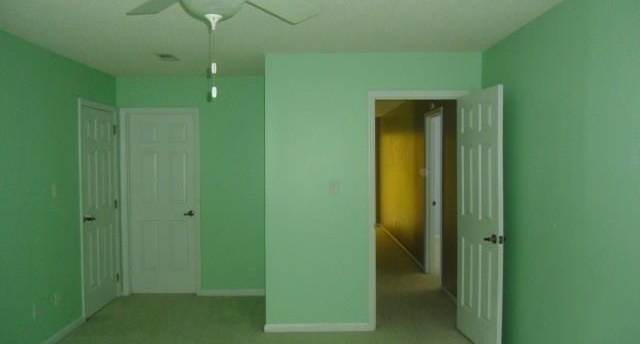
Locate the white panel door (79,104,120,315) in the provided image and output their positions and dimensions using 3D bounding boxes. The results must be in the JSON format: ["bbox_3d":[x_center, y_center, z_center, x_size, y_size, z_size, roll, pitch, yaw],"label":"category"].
[{"bbox_3d":[-2.280,0.353,5.112,0.110,2.104,0.873,0,2,0],"label":"white panel door"}]

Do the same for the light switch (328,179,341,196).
[{"bbox_3d":[0.128,0.141,4.378,0.086,0.125,0.012,0,2,0],"label":"light switch"}]

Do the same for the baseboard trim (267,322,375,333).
[{"bbox_3d":[-0.020,1.371,4.407,0.920,0.076,0.018,0,2,0],"label":"baseboard trim"}]

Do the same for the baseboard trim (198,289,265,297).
[{"bbox_3d":[-0.934,1.345,5.574,0.800,0.078,0.018,0,2,0],"label":"baseboard trim"}]

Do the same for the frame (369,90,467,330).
[{"bbox_3d":[0.864,0.350,4.440,0.860,2.104,0.125,0,2,0],"label":"frame"}]

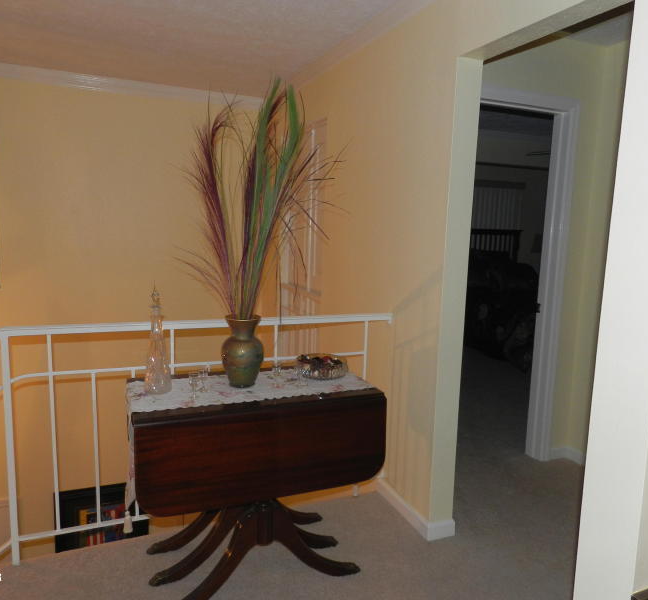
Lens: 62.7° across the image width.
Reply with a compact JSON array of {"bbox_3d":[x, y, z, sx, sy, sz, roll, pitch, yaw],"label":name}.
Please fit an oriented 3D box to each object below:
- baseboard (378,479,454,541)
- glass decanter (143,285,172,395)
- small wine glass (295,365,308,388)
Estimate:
[{"bbox_3d":[0.438,1.003,2.615,0.144,0.083,0.490,-1,8,-24],"label":"baseboard"},{"bbox_3d":[-0.621,0.147,1.990,0.101,0.398,0.101,-1,8,-24],"label":"glass decanter"},{"bbox_3d":[-0.090,0.306,2.128,0.053,0.081,0.053,2,7,0],"label":"small wine glass"}]

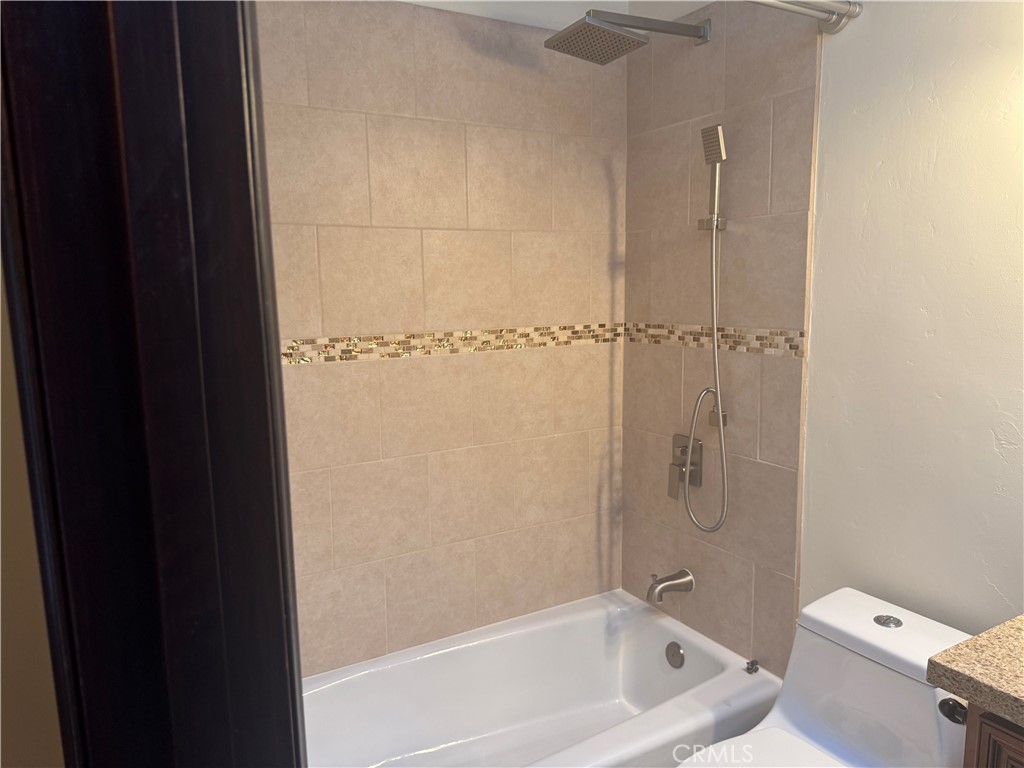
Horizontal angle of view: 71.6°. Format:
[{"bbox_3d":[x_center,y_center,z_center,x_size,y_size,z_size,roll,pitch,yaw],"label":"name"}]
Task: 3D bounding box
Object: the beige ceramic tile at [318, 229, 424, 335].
[{"bbox_3d":[-0.400,-0.296,2.048,0.306,0.304,0.010,-5,9,-29],"label":"beige ceramic tile"}]

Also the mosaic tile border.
[{"bbox_3d":[0.021,-0.088,1.883,1.300,0.067,0.761,-5,9,-29],"label":"mosaic tile border"}]

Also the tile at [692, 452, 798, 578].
[{"bbox_3d":[0.704,0.370,2.064,0.010,0.303,0.302,-5,9,-29],"label":"tile"}]

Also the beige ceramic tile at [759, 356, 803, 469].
[{"bbox_3d":[0.740,0.076,1.950,0.010,0.303,0.136,-5,9,-29],"label":"beige ceramic tile"}]

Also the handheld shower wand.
[{"bbox_3d":[0.574,-0.139,2.095,0.105,1.177,0.160,-6,9,-29],"label":"handheld shower wand"}]

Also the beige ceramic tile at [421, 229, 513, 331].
[{"bbox_3d":[-0.134,-0.324,2.210,0.306,0.304,0.010,-6,9,-29],"label":"beige ceramic tile"}]

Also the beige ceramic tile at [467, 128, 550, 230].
[{"bbox_3d":[-0.005,-0.643,2.233,0.305,0.305,0.010,-5,9,-29],"label":"beige ceramic tile"}]

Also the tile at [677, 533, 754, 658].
[{"bbox_3d":[0.640,0.659,2.229,0.010,0.307,0.303,-5,9,-29],"label":"tile"}]

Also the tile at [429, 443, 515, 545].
[{"bbox_3d":[-0.125,0.354,2.298,0.305,0.300,0.010,-5,9,-29],"label":"tile"}]

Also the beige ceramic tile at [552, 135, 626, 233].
[{"bbox_3d":[0.259,-0.664,2.378,0.285,0.307,0.010,-5,9,-29],"label":"beige ceramic tile"}]

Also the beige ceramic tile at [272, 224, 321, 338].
[{"bbox_3d":[-0.666,-0.273,1.898,0.303,0.303,0.010,-5,9,-29],"label":"beige ceramic tile"}]

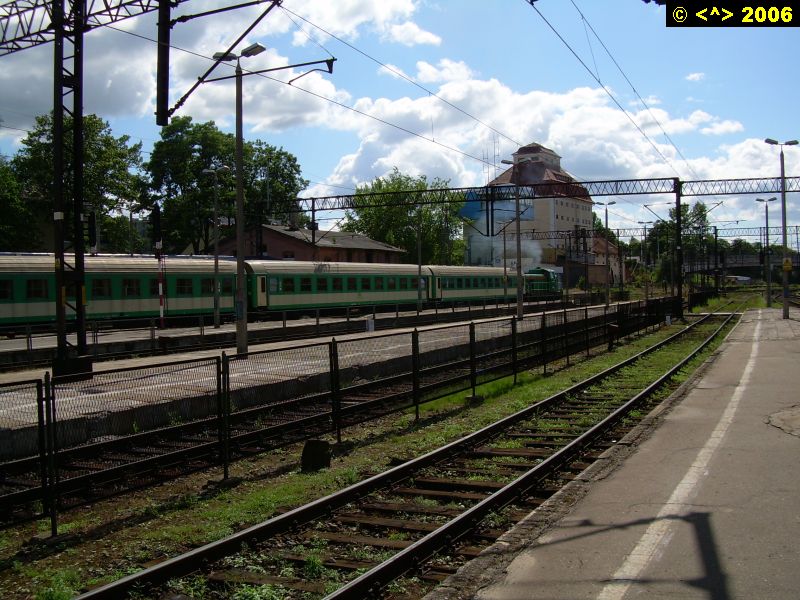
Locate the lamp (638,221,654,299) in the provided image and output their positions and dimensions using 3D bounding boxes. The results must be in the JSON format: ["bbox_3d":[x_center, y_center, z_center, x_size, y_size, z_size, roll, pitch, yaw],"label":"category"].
[{"bbox_3d":[28.023,-4.384,100.000,1.680,9.050,0.340,-1,1,23],"label":"lamp"}]

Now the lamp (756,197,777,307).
[{"bbox_3d":[30.456,-3.938,72.800,1.680,9.000,0.340,-1,1,23],"label":"lamp"}]

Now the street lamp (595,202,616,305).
[{"bbox_3d":[17.717,-3.828,75.200,1.680,9.050,0.340,-1,1,23],"label":"street lamp"}]

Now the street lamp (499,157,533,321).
[{"bbox_3d":[6.701,-3.384,49.700,1.680,9.080,0.340,-1,1,23],"label":"street lamp"}]

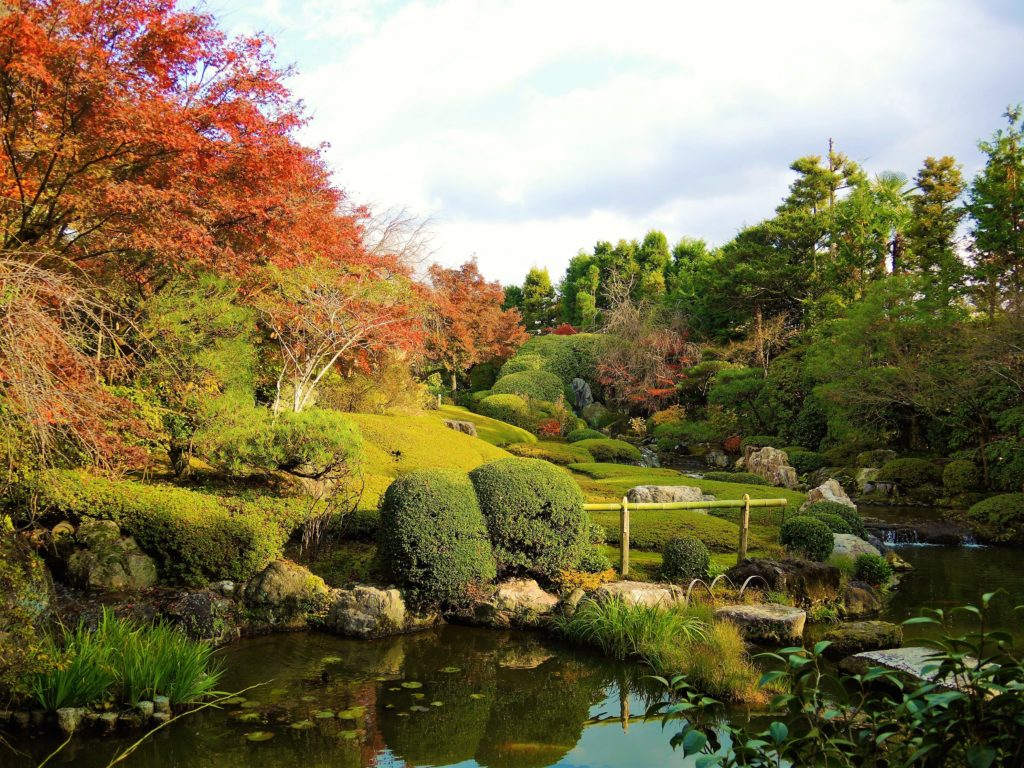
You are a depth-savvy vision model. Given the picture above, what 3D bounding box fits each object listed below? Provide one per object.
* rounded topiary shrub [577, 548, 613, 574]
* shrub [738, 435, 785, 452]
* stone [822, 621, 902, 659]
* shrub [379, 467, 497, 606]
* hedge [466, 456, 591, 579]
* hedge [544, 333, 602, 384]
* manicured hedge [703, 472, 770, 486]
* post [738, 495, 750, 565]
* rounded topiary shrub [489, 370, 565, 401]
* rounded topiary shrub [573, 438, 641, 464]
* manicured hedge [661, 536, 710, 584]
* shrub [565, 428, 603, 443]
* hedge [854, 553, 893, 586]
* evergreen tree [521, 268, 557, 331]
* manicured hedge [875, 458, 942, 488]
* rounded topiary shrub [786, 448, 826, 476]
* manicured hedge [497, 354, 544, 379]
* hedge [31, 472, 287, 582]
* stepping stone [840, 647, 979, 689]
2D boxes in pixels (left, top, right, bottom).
[{"bbox_3d":[0.840,1.775,8.300,0.360,0.270,0.340,0,-2,0],"label":"rounded topiary shrub"},{"bbox_3d":[6.653,1.687,22.000,1.350,0.750,1.100,0,-1,0],"label":"shrub"},{"bbox_3d":[3.090,2.250,7.300,0.700,0.220,0.520,0,-2,0],"label":"stone"},{"bbox_3d":[-0.805,1.669,8.950,1.220,1.400,1.180,0,-2,0],"label":"shrub"},{"bbox_3d":[0.175,1.385,8.450,1.240,1.270,1.160,0,-2,0],"label":"hedge"},{"bbox_3d":[1.863,-0.754,25.500,1.900,1.550,1.700,0,-2,0],"label":"hedge"},{"bbox_3d":[4.499,1.924,16.600,1.400,0.400,0.900,0,-1,14],"label":"manicured hedge"},{"bbox_3d":[2.639,1.651,9.400,0.080,0.830,0.080,0,-1,-22],"label":"post"},{"bbox_3d":[0.500,0.190,27.000,2.400,1.250,2.100,0,-2,0],"label":"rounded topiary shrub"},{"bbox_3d":[2.290,1.640,20.000,1.750,0.680,1.500,0,-2,0],"label":"rounded topiary shrub"},{"bbox_3d":[1.833,1.865,8.750,0.530,0.510,0.520,0,-2,0],"label":"manicured hedge"},{"bbox_3d":[2.024,1.467,22.500,1.100,0.500,0.900,0,-1,0],"label":"shrub"},{"bbox_3d":[4.000,2.055,9.150,0.420,0.390,0.410,0,-2,0],"label":"hedge"},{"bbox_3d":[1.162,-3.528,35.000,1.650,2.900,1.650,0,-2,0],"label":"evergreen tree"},{"bbox_3d":[8.638,1.945,18.000,1.380,0.630,1.150,-1,-3,23],"label":"manicured hedge"},{"bbox_3d":[6.910,1.872,19.500,0.980,0.600,0.900,-1,-3,18],"label":"rounded topiary shrub"},{"bbox_3d":[0.321,-0.524,28.000,1.700,1.000,1.500,0,-1,1],"label":"manicured hedge"},{"bbox_3d":[-4.088,1.686,9.800,2.800,1.050,1.400,-1,-3,12],"label":"hedge"},{"bbox_3d":[3.000,2.150,6.050,0.640,0.220,0.880,1,-2,-29],"label":"stepping stone"}]

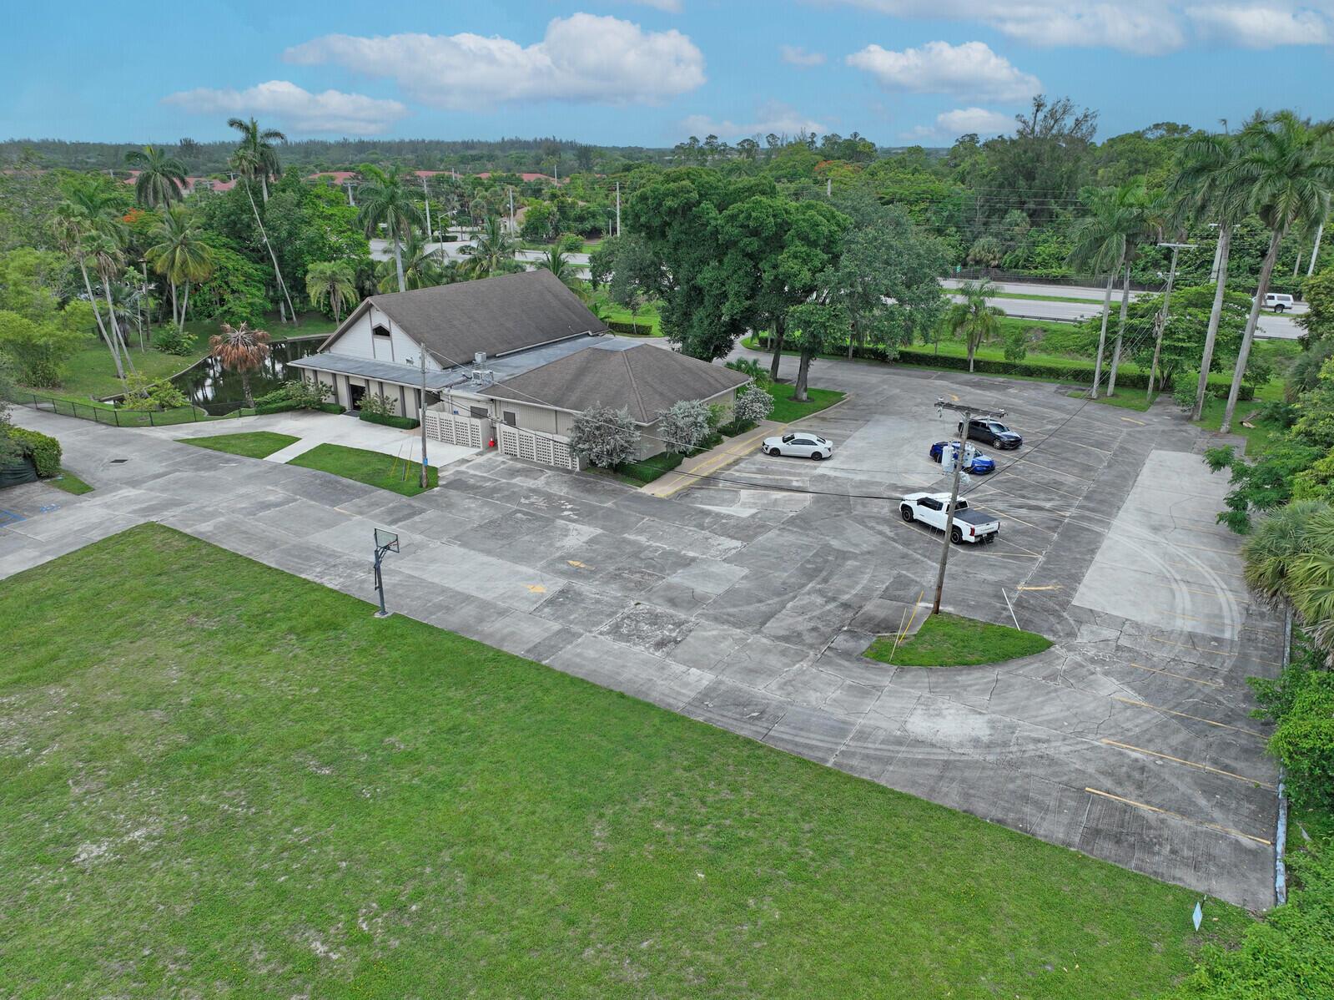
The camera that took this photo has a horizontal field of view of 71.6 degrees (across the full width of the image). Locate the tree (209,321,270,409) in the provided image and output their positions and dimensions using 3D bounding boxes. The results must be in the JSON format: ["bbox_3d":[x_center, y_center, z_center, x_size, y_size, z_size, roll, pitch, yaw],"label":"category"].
[{"bbox_3d":[-35.510,-10.977,77.392,5.100,6.900,5.100,0,21,0],"label":"tree"}]

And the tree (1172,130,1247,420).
[{"bbox_3d":[39.300,-15.812,67.187,6.200,20.700,6.000,12,24,28],"label":"tree"}]

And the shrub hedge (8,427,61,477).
[{"bbox_3d":[-44.539,-3.349,64.126,5.400,2.150,1.800,11,23,26],"label":"shrub hedge"}]

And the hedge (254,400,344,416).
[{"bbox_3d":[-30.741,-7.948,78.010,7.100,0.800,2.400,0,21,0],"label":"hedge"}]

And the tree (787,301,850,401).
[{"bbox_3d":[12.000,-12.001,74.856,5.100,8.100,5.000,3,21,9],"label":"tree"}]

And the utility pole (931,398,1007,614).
[{"bbox_3d":[12.848,0.443,41.176,3.150,9.630,1.100,14,25,32],"label":"utility pole"}]

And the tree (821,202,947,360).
[{"bbox_3d":[20.434,-20.790,89.547,11.800,14.500,11.000,5,22,12],"label":"tree"}]

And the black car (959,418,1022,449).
[{"bbox_3d":[24.007,-5.041,69.086,1.950,1.760,4.850,-15,26,-35],"label":"black car"}]

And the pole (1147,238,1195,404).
[{"bbox_3d":[40.456,-14.393,75.423,2.800,12.855,0.800,10,23,24],"label":"pole"}]

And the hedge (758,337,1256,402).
[{"bbox_3d":[29.387,-12.519,85.929,44.300,1.150,1.300,11,24,27],"label":"hedge"}]

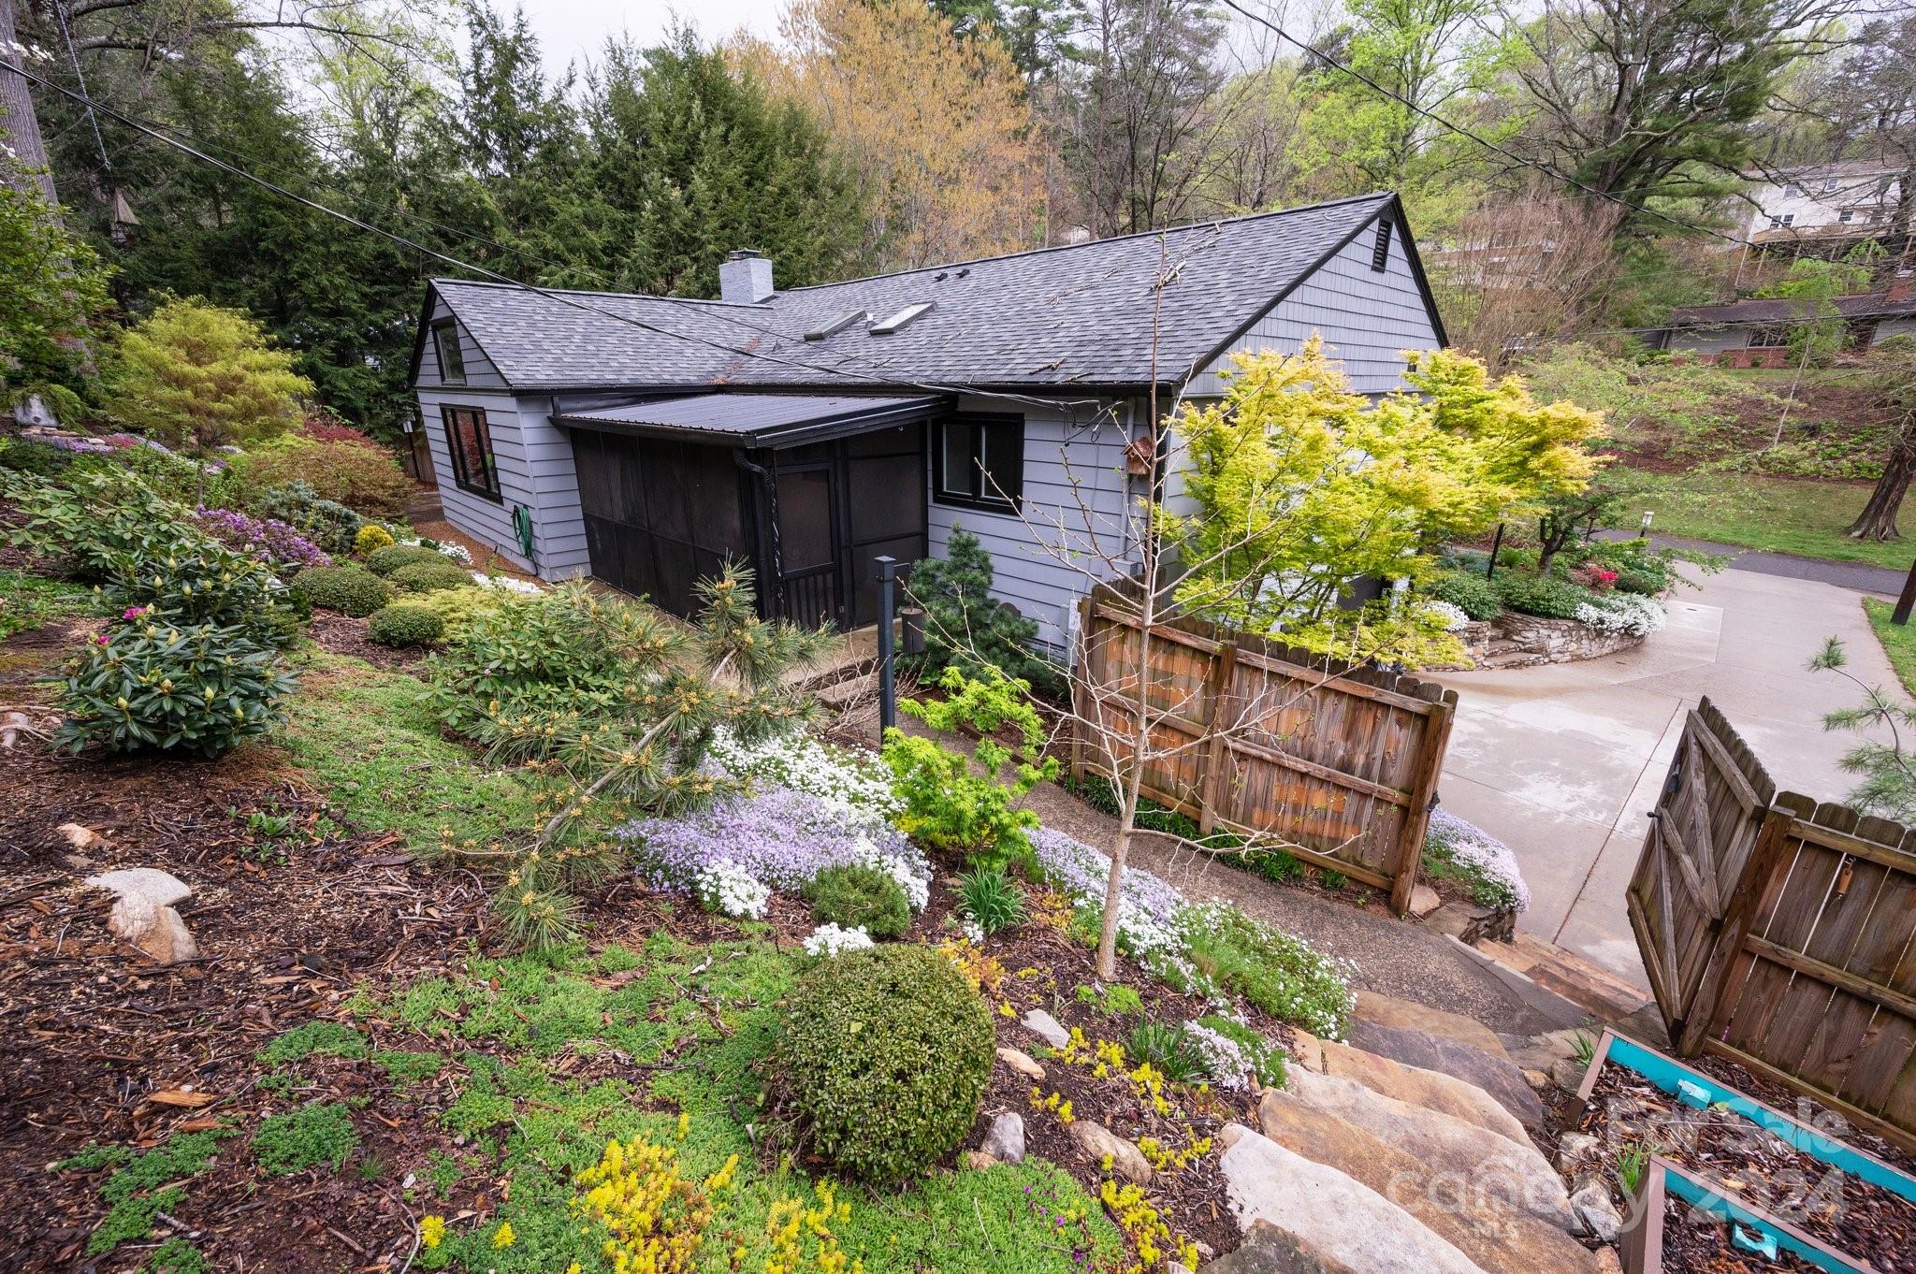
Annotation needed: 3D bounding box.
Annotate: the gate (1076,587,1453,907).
[{"bbox_3d":[2.240,0.849,5.938,2.744,2.050,0.150,10,20,27],"label":"gate"}]

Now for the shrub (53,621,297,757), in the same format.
[{"bbox_3d":[-3.742,0.250,3.606,0.861,0.642,0.861,0,18,0],"label":"shrub"}]

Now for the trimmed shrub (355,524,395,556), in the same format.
[{"bbox_3d":[-8.959,-1.494,11.431,0.488,0.502,0.488,0,18,0],"label":"trimmed shrub"}]

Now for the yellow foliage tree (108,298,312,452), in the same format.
[{"bbox_3d":[-13.013,-4.534,13.080,2.532,2.619,2.532,0,18,0],"label":"yellow foliage tree"}]

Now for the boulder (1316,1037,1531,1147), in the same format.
[{"bbox_3d":[2.398,2.525,3.985,1.030,0.210,0.480,14,22,36],"label":"boulder"}]

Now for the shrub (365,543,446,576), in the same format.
[{"bbox_3d":[-7.828,-1.079,10.578,0.951,0.446,0.951,0,18,0],"label":"shrub"}]

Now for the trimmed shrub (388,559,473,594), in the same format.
[{"bbox_3d":[-7.080,-0.804,10.030,0.949,0.451,0.949,0,18,0],"label":"trimmed shrub"}]

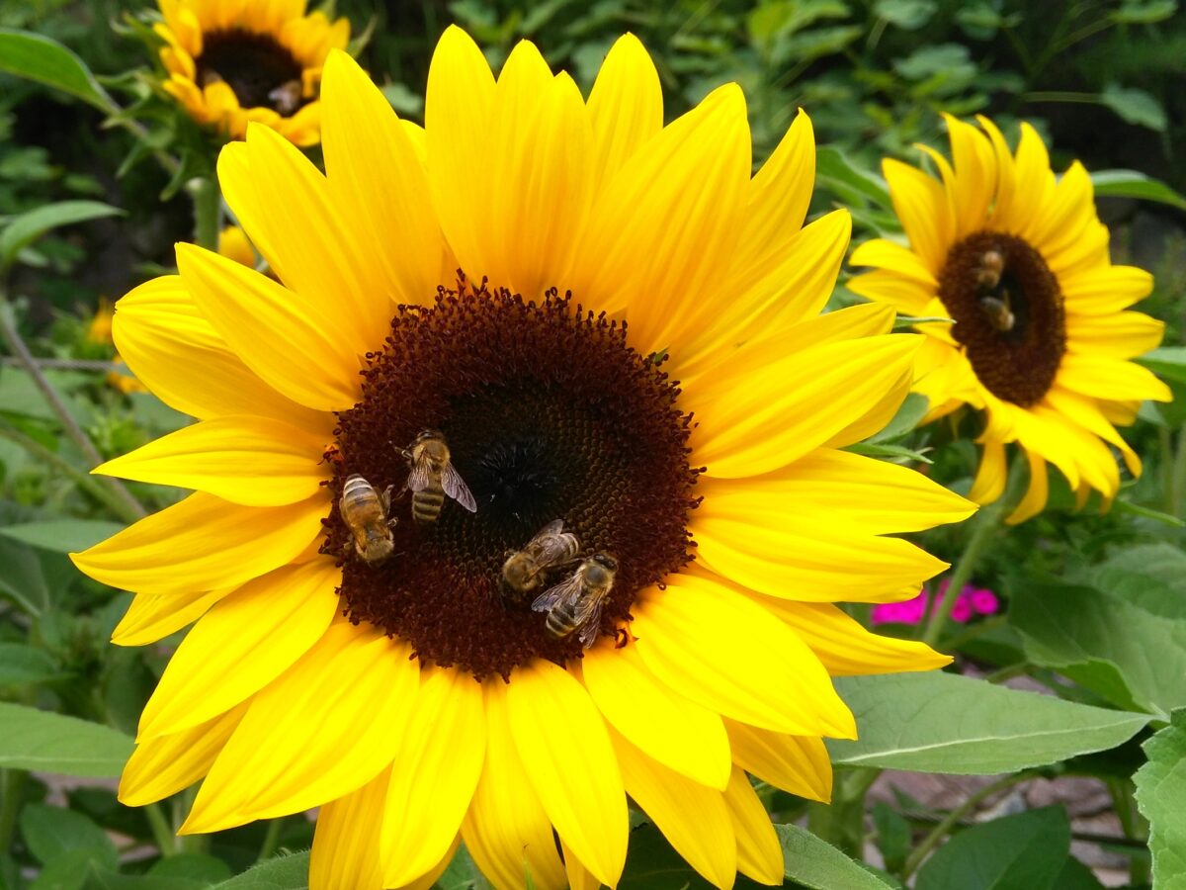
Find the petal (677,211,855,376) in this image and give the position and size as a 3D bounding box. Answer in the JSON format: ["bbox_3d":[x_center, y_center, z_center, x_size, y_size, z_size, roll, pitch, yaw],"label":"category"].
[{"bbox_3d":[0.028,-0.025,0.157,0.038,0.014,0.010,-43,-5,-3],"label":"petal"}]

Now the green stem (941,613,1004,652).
[{"bbox_3d":[0.162,0.080,0.410,0.031,0.005,0.006,-28,-10,-6],"label":"green stem"}]

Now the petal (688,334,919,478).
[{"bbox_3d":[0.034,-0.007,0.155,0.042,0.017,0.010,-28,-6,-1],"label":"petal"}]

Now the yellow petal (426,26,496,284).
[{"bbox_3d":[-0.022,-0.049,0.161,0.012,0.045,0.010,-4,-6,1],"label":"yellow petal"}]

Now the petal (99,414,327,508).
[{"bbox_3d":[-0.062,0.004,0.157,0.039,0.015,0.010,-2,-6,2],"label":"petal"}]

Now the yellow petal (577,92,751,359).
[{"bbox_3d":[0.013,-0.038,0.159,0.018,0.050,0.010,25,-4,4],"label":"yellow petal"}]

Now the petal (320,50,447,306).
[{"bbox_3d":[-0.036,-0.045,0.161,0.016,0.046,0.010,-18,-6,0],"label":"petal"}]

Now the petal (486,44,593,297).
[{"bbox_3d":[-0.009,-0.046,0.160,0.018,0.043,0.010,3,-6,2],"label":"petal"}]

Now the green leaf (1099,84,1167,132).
[{"bbox_3d":[0.422,-0.264,0.750,0.058,0.012,0.032,34,55,-13],"label":"green leaf"}]

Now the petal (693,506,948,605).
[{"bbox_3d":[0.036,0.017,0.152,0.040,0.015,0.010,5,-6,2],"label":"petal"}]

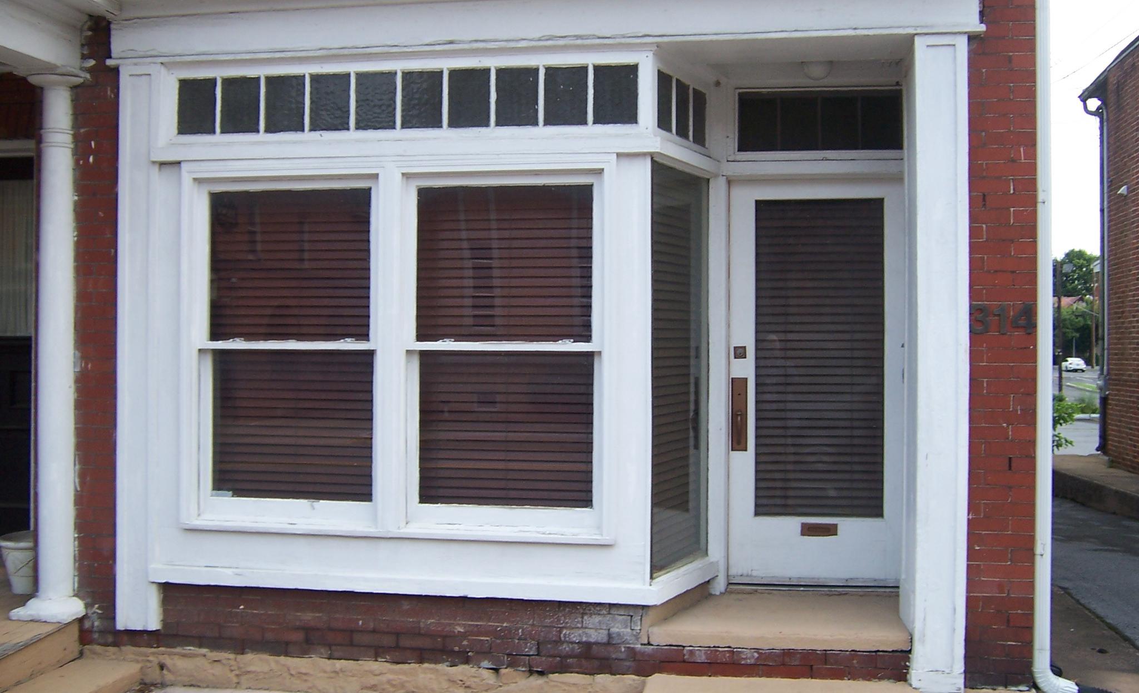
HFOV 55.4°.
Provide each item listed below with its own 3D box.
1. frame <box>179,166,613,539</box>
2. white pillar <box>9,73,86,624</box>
[{"bbox_3d":[-0.823,0.007,5.144,2.095,1.762,0.140,0,1,8],"label":"frame"},{"bbox_3d":[-2.489,-0.002,5.250,0.280,2.630,0.270,0,1,8],"label":"white pillar"}]

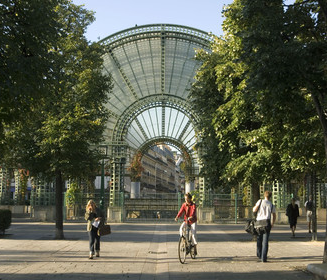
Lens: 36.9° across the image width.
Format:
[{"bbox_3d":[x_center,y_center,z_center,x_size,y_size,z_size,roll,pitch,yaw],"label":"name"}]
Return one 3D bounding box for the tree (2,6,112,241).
[{"bbox_3d":[-4.485,-1.149,20.964,4.900,10.545,4.800,0,-7,0],"label":"tree"}]

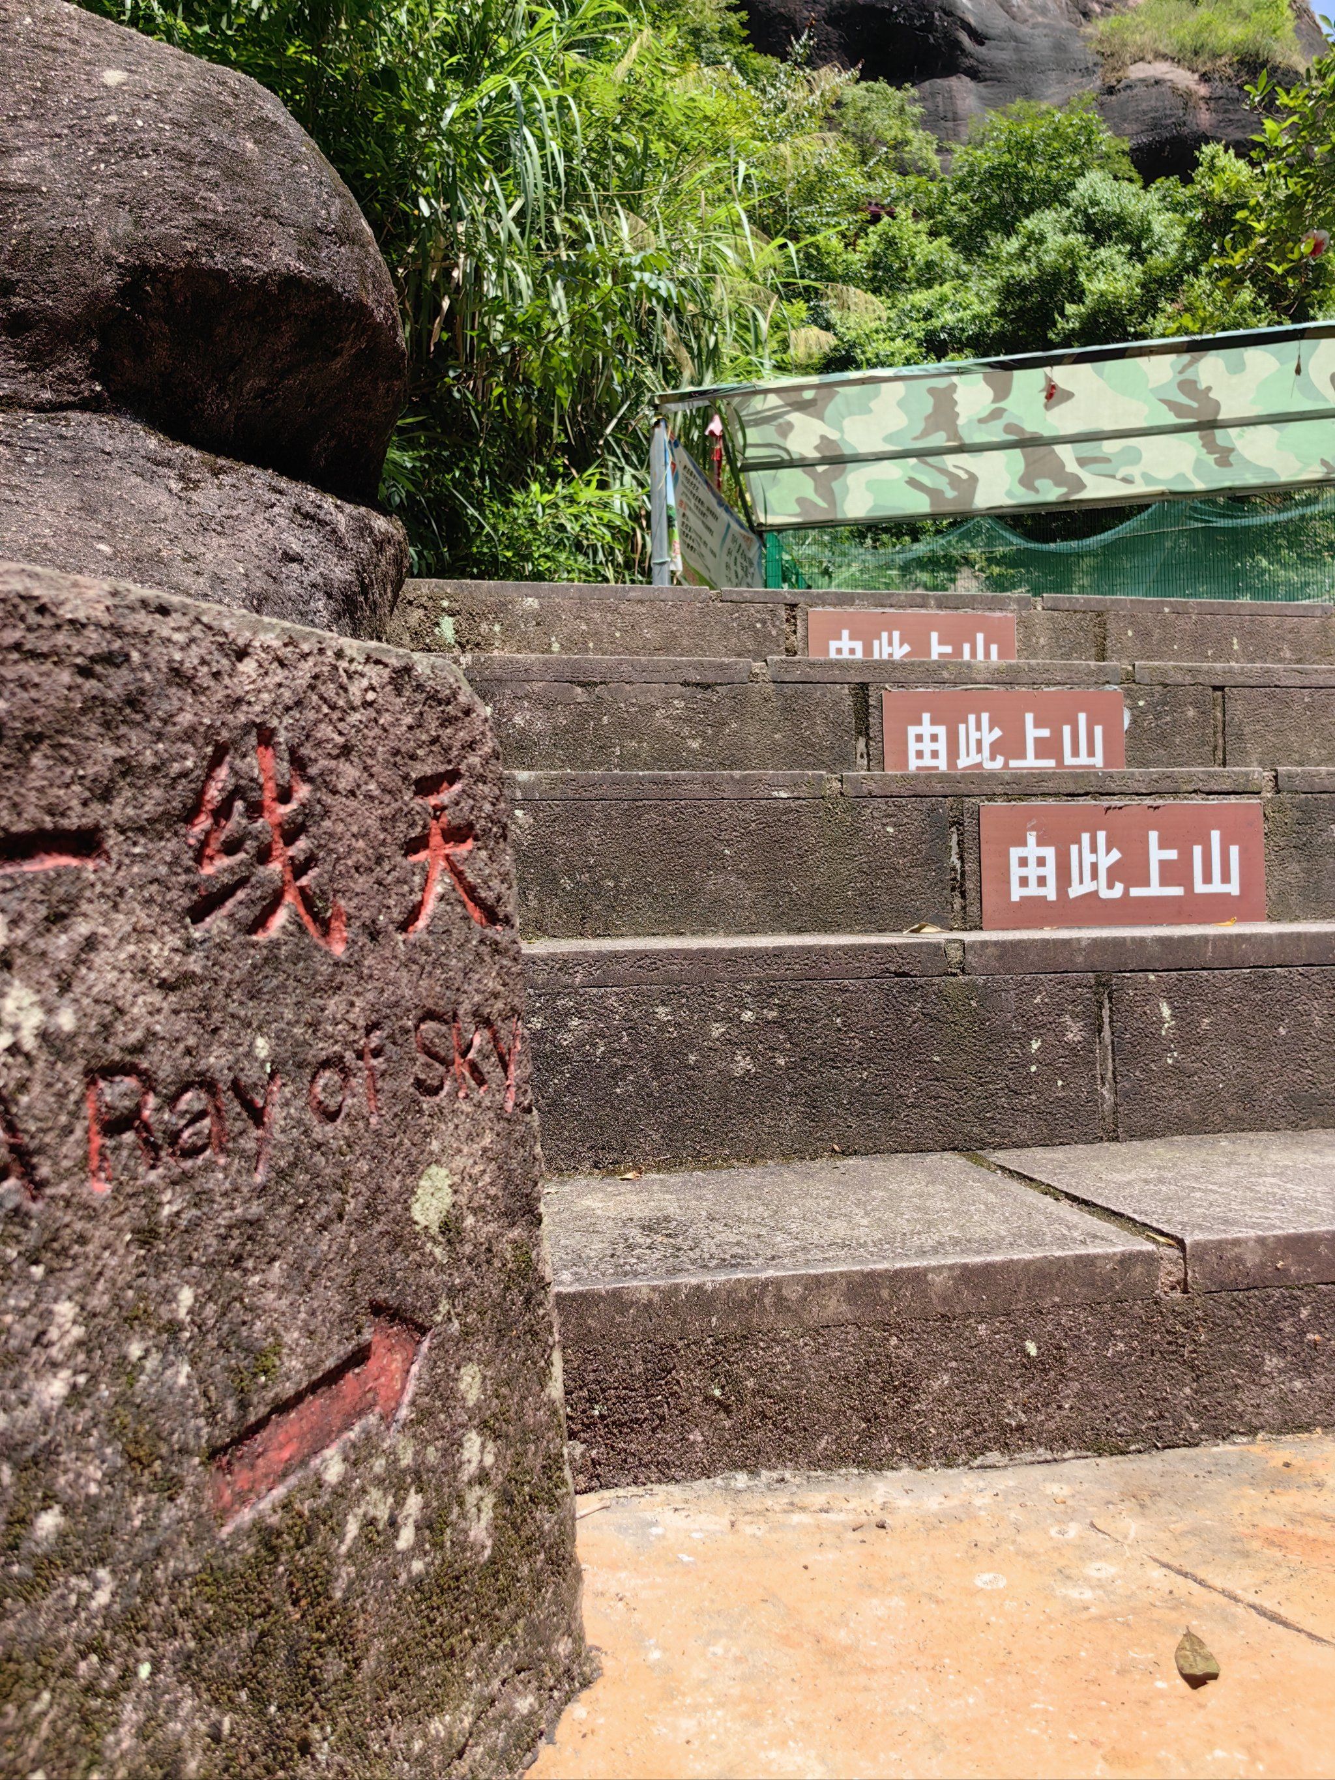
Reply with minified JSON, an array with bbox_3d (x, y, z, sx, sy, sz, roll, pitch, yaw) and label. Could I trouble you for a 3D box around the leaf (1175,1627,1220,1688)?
[{"bbox_3d":[0.255,0.367,0.667,0.021,0.010,0.052,-2,-1,17],"label":"leaf"}]

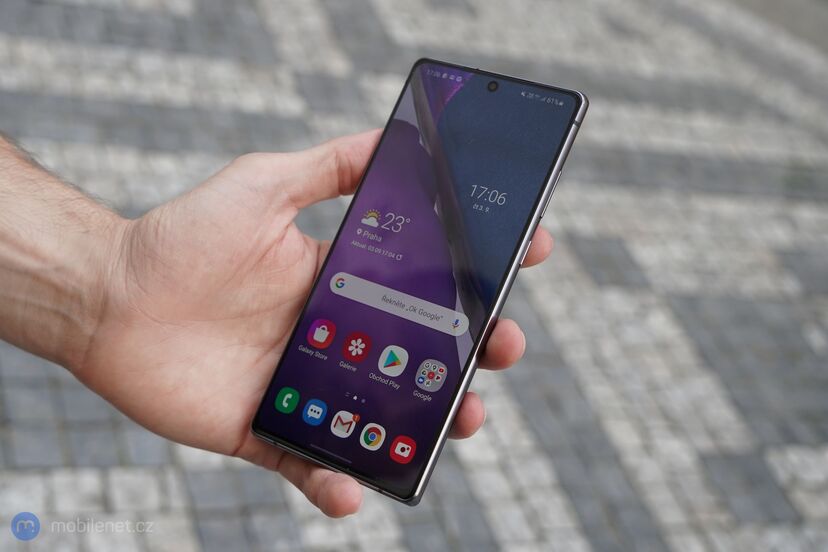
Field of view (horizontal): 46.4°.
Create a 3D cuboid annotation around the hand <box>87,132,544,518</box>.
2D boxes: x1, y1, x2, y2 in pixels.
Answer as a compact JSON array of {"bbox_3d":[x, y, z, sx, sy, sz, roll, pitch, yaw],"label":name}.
[{"bbox_3d":[-0.044,0.013,0.379,0.192,0.072,0.140,3,74,18],"label":"hand"}]

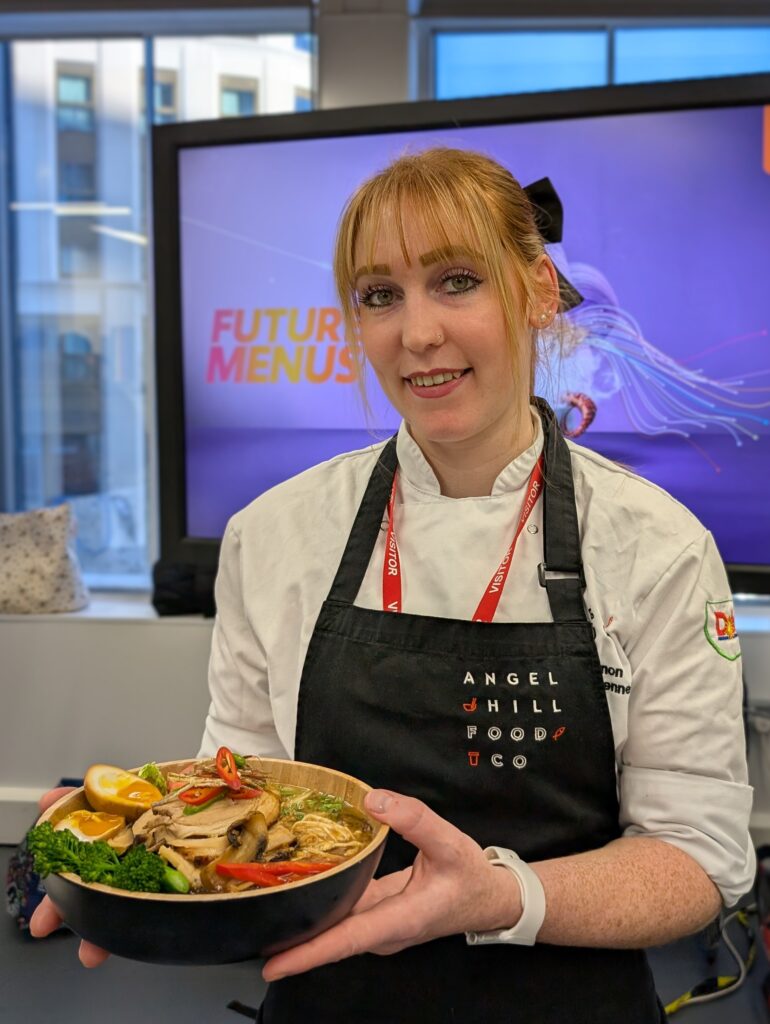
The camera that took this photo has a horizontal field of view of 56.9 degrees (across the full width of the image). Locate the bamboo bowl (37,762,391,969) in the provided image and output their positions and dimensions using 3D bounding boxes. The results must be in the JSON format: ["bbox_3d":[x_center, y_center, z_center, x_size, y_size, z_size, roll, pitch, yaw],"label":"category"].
[{"bbox_3d":[-0.104,0.221,0.449,0.213,0.067,0.213,2,0,0],"label":"bamboo bowl"}]

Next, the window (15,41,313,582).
[{"bbox_3d":[-0.965,-0.865,3.030,1.320,2.350,0.110,0,2,2],"label":"window"}]

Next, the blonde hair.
[{"bbox_3d":[0.060,-0.208,0.650,0.197,0.235,0.235,-6,2,21],"label":"blonde hair"}]

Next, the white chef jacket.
[{"bbox_3d":[0.087,0.195,0.670,0.500,0.570,0.320,0,2,12],"label":"white chef jacket"}]

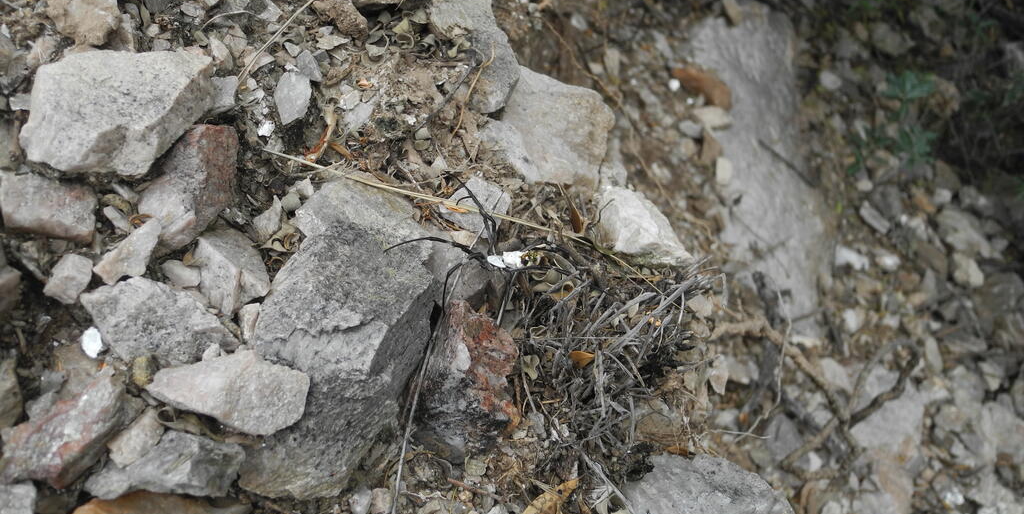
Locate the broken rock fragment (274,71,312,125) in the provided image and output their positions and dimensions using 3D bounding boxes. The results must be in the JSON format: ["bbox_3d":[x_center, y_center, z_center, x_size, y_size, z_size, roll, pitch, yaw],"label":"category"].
[{"bbox_3d":[-0.175,-0.128,0.665,0.028,0.013,0.042,11,54,8],"label":"broken rock fragment"}]

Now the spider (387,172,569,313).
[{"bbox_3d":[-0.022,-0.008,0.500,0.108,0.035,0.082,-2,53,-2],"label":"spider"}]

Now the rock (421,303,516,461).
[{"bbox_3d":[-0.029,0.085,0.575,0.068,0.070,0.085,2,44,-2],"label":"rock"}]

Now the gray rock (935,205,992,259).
[{"bbox_3d":[0.289,-0.016,0.530,0.033,0.022,0.026,24,50,26],"label":"gray rock"}]

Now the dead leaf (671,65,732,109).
[{"bbox_3d":[0.114,-0.102,0.500,0.039,0.010,0.018,30,53,31],"label":"dead leaf"}]

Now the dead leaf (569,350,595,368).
[{"bbox_3d":[0.049,0.071,0.580,0.018,0.006,0.012,0,53,0],"label":"dead leaf"}]

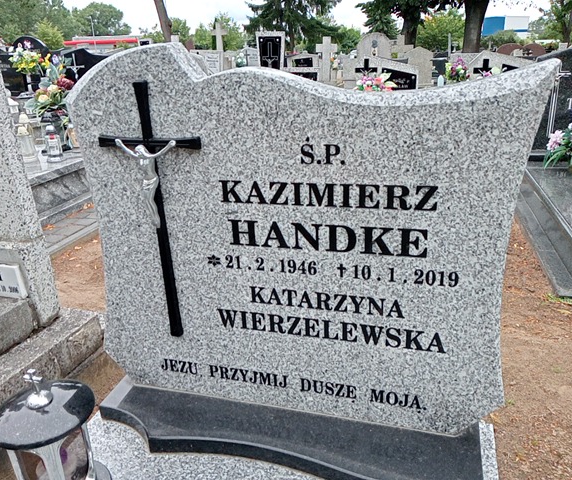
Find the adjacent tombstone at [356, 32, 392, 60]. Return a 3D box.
[{"bbox_3d":[1.931,-3.900,11.426,0.760,1.250,0.180,4,22,14],"label":"adjacent tombstone"}]

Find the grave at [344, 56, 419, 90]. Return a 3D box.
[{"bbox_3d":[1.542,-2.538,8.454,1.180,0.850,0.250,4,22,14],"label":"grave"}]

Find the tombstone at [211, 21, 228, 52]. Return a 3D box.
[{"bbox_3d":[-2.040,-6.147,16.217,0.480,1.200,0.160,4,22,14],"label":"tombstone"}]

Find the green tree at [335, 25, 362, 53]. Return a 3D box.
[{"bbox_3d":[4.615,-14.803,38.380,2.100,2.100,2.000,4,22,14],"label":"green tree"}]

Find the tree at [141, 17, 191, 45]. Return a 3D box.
[{"bbox_3d":[-9.193,-15.786,40.560,3.400,3.100,3.100,4,22,14],"label":"tree"}]

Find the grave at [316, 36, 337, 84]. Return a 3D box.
[{"bbox_3d":[0.981,-4.248,12.408,0.500,1.150,0.160,4,22,14],"label":"grave"}]

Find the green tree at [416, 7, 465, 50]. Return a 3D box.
[{"bbox_3d":[10.783,-14.770,36.542,3.400,3.000,3.200,4,22,14],"label":"green tree"}]

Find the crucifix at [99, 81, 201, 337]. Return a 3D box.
[{"bbox_3d":[-0.302,-0.040,1.174,0.260,0.610,0.055,4,20,17],"label":"crucifix"}]

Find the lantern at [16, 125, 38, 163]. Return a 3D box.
[{"bbox_3d":[-2.022,-0.751,4.050,0.140,0.290,0.140,4,22,14],"label":"lantern"}]

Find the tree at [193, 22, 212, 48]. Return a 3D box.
[{"bbox_3d":[-6.095,-14.753,38.470,1.500,2.600,1.500,4,22,14],"label":"tree"}]

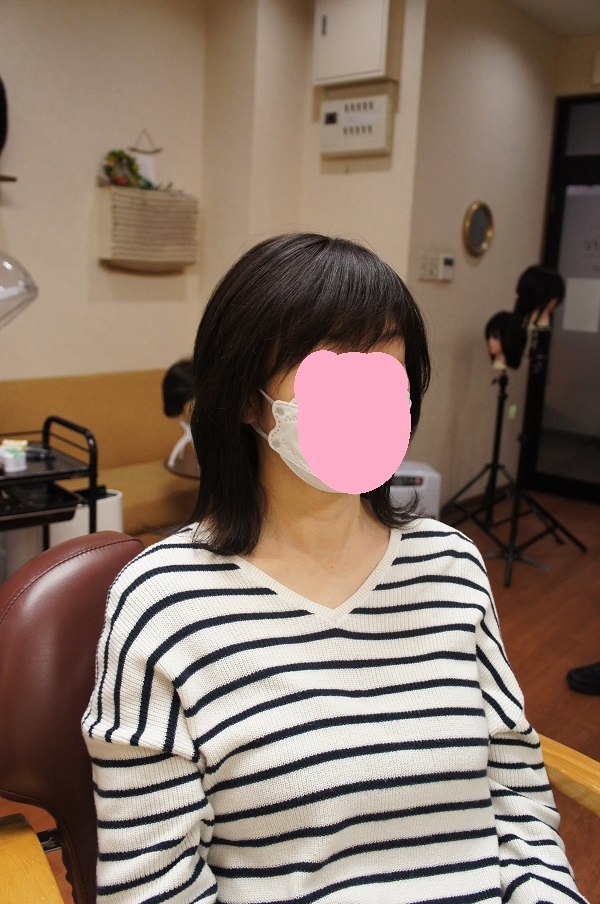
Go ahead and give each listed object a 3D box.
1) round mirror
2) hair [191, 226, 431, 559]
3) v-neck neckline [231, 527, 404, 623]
[{"bbox_3d":[0.956,-1.182,4.005,0.030,0.275,0.275,12,15,38],"label":"round mirror"},{"bbox_3d":[0.011,-0.057,0.750,0.215,0.300,0.230,-6,14,-34],"label":"hair"},{"bbox_3d":[0.018,0.115,0.745,0.170,0.092,0.080,-3,13,-23],"label":"v-neck neckline"}]

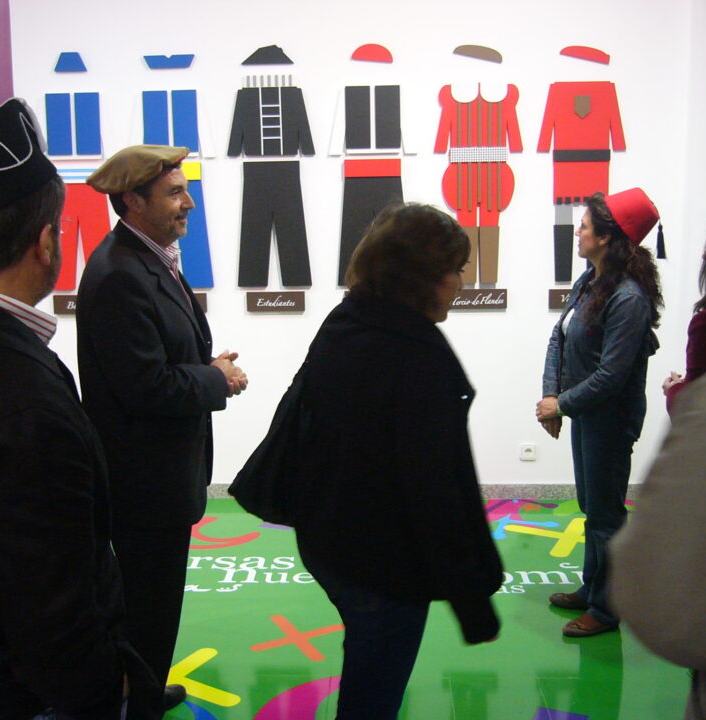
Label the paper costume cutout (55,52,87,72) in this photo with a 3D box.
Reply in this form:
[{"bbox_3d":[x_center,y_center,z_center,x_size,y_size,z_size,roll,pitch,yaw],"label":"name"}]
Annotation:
[{"bbox_3d":[-1.453,-1.533,5.002,0.172,0.099,0.020,0,9,3],"label":"paper costume cutout"}]

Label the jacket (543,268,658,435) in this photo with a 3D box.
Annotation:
[{"bbox_3d":[0.893,-0.030,3.540,0.350,0.610,0.470,-2,10,-10],"label":"jacket"}]

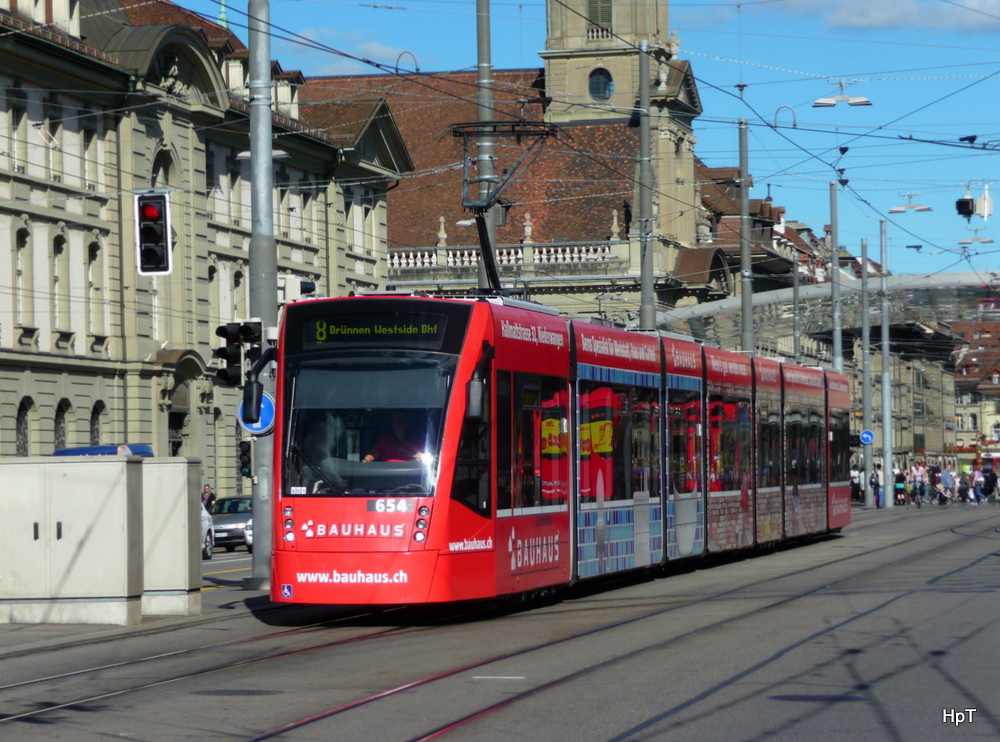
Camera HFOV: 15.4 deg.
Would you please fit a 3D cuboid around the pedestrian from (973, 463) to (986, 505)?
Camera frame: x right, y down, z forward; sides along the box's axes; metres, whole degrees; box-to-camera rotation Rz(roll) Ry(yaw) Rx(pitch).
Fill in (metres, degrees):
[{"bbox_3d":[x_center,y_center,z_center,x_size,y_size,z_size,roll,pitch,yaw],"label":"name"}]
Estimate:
[{"bbox_3d":[20.079,4.770,155.000,0.620,1.670,0.500,-1,-1,9],"label":"pedestrian"}]

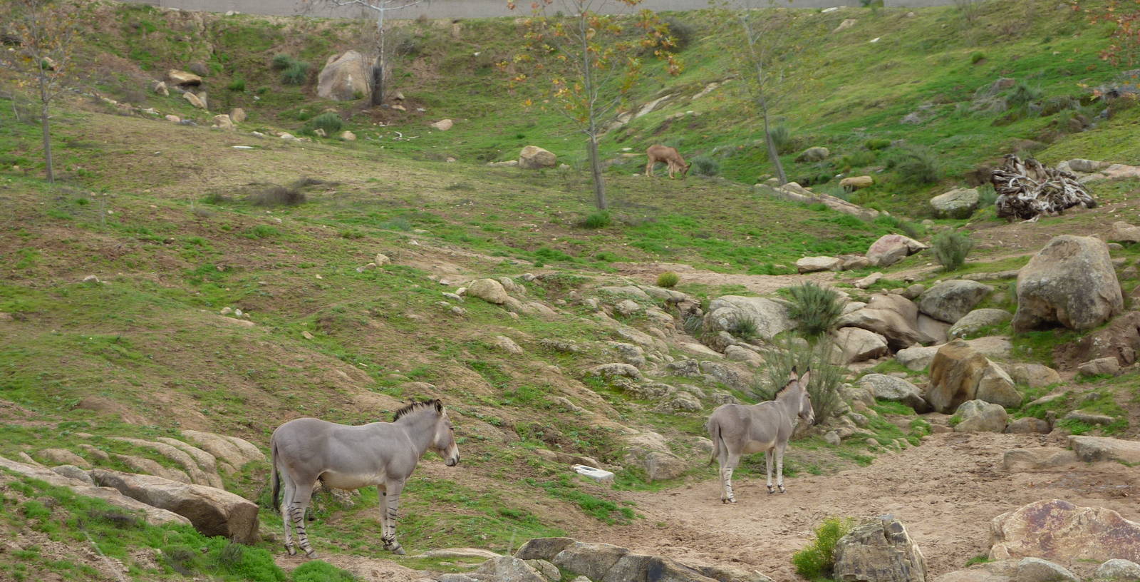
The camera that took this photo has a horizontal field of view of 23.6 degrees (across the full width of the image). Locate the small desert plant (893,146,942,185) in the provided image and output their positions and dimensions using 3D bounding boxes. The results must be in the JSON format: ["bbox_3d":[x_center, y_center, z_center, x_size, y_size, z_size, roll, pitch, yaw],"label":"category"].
[{"bbox_3d":[8.492,-3.045,67.000,1.170,0.920,1.050,0,-1,0],"label":"small desert plant"}]

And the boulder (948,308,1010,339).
[{"bbox_3d":[7.269,0.577,48.500,1.100,0.510,0.800,-3,-1,8],"label":"boulder"}]

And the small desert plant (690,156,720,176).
[{"bbox_3d":[3.467,-3.193,70.000,0.750,0.500,0.700,-1,0,0],"label":"small desert plant"}]

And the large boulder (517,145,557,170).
[{"bbox_3d":[-0.898,-3.629,74.500,1.040,0.660,0.850,-2,-1,-1],"label":"large boulder"}]

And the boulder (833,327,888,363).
[{"bbox_3d":[5.053,0.939,47.500,0.938,0.578,0.800,-2,-4,6],"label":"boulder"}]

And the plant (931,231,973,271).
[{"bbox_3d":[7.959,-0.842,57.000,0.863,0.795,0.850,-3,-4,8],"label":"plant"}]

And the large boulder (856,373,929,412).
[{"bbox_3d":[5.256,1.660,44.500,1.150,0.620,0.900,0,-2,0],"label":"large boulder"}]

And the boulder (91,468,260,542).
[{"bbox_3d":[-3.745,2.040,26.000,1.497,0.656,0.850,-2,-4,2],"label":"boulder"}]

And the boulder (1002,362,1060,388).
[{"bbox_3d":[8.009,1.465,47.500,0.999,0.397,0.750,-3,-4,10],"label":"boulder"}]

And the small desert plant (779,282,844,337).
[{"bbox_3d":[4.273,0.323,48.300,1.150,0.950,1.100,-3,-1,5],"label":"small desert plant"}]

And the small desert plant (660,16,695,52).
[{"bbox_3d":[4.162,-9.930,106.000,1.380,1.350,1.300,-2,-1,2],"label":"small desert plant"}]

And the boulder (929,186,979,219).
[{"bbox_3d":[8.164,-1.871,58.000,1.077,0.660,0.850,0,2,0],"label":"boulder"}]

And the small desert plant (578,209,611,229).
[{"bbox_3d":[0.506,-1.507,57.500,0.684,0.366,0.600,-2,-4,1],"label":"small desert plant"}]

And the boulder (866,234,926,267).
[{"bbox_3d":[6.559,-0.806,55.000,1.200,0.640,0.900,-1,0,0],"label":"boulder"}]

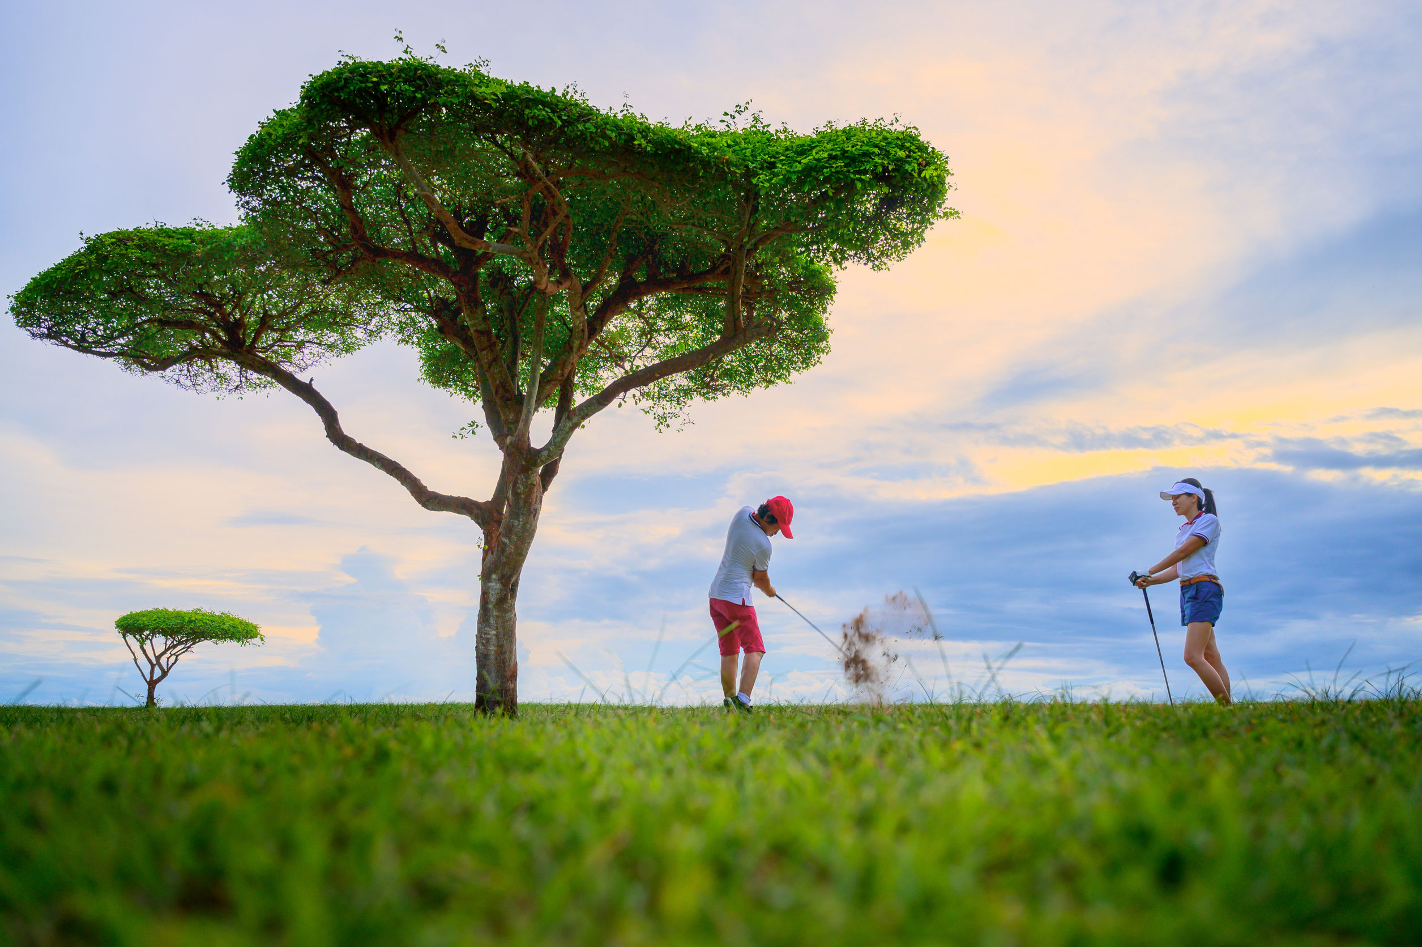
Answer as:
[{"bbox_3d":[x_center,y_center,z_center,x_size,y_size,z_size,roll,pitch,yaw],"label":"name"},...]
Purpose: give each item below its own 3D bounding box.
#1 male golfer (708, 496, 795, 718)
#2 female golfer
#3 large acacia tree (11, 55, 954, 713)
[{"bbox_3d":[0.297,0.930,7.478,0.580,1.580,0.530,10,-16,-38],"label":"male golfer"},{"bbox_3d":[3.210,0.830,6.988,0.640,1.620,0.460,3,-13,-15],"label":"female golfer"},{"bbox_3d":[-1.900,-0.343,7.969,7.000,4.400,5.400,0,-13,0],"label":"large acacia tree"}]

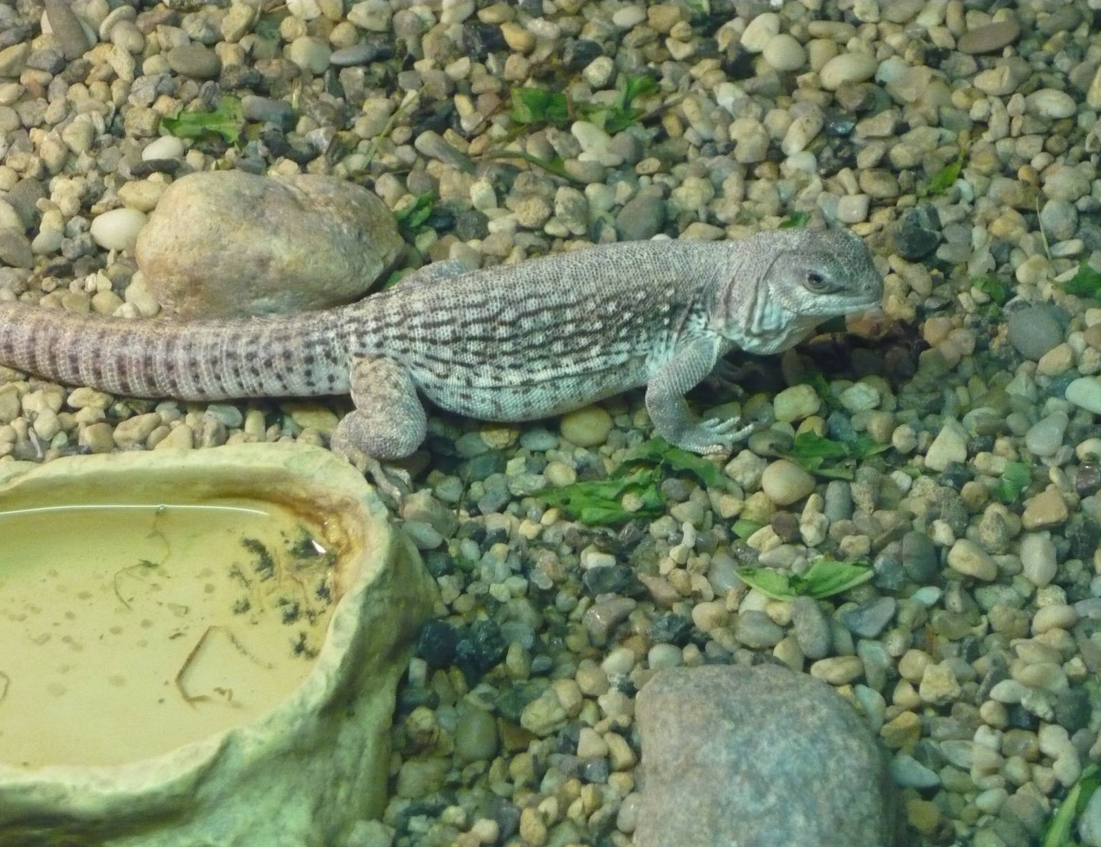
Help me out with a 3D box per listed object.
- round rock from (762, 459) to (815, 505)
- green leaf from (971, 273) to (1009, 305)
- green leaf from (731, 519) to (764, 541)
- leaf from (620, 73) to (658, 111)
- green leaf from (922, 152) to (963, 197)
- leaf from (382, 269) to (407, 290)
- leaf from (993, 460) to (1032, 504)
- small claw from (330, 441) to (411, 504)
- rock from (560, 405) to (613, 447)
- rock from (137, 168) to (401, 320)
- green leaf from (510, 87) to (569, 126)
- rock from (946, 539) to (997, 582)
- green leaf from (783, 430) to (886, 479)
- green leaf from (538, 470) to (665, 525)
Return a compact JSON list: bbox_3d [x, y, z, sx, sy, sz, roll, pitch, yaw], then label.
[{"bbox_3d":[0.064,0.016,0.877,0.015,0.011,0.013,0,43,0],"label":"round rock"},{"bbox_3d":[0.129,-0.039,0.958,0.013,0.006,0.009,23,50,20],"label":"green leaf"},{"bbox_3d":[0.054,0.029,0.894,0.011,0.004,0.009,0,46,0],"label":"green leaf"},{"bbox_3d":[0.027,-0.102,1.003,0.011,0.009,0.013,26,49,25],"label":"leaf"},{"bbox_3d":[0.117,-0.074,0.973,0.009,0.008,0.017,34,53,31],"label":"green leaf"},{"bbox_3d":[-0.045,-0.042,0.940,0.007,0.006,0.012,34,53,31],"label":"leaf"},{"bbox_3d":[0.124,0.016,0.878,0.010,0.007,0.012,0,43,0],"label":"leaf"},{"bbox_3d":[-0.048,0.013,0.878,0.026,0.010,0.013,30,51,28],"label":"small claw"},{"bbox_3d":[0.010,0.000,0.920,0.015,0.011,0.013,0,46,0],"label":"rock"},{"bbox_3d":[-0.082,-0.051,0.950,0.078,0.042,0.050,0,46,0],"label":"rock"},{"bbox_3d":[-0.004,-0.098,1.012,0.018,0.008,0.013,0,46,0],"label":"green leaf"},{"bbox_3d":[0.114,0.037,0.884,0.015,0.010,0.011,31,54,27],"label":"rock"},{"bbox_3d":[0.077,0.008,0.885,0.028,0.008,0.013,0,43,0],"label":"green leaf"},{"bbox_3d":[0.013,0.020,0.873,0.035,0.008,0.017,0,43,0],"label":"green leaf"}]

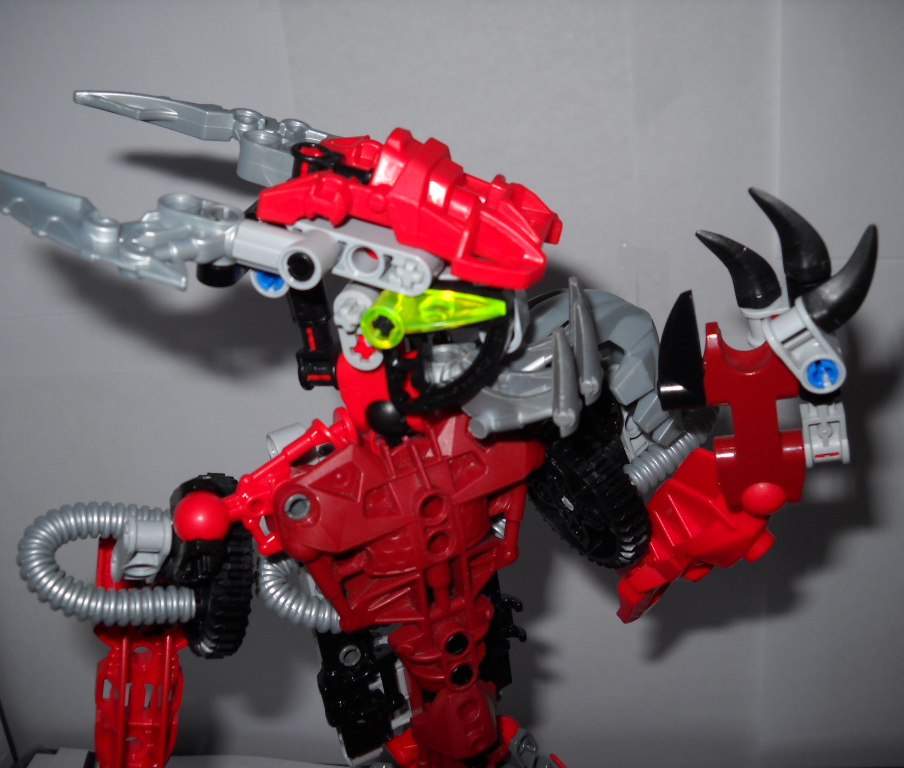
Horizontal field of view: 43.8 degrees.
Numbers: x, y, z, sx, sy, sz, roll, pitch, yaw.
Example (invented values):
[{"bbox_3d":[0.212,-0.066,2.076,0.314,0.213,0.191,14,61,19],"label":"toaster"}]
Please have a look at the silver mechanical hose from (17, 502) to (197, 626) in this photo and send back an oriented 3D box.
[{"bbox_3d":[-0.065,0.034,0.211,0.035,0.024,0.008,0,-19,0],"label":"silver mechanical hose"}]

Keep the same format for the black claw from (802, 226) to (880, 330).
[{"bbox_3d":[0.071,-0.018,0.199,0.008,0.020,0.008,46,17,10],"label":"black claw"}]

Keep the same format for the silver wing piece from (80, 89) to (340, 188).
[{"bbox_3d":[-0.050,-0.050,0.219,0.053,0.009,0.019,16,42,9],"label":"silver wing piece"}]

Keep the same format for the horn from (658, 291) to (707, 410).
[{"bbox_3d":[0.042,-0.006,0.203,0.009,0.022,0.009,4,7,0],"label":"horn"}]

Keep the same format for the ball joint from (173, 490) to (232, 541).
[{"bbox_3d":[-0.046,0.025,0.206,0.010,0.010,0.010,-2,13,0],"label":"ball joint"}]

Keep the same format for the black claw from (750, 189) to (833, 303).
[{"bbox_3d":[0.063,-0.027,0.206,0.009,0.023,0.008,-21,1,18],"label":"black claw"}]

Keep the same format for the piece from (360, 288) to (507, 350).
[{"bbox_3d":[-0.003,-0.012,0.193,0.025,0.008,0.008,-1,37,23],"label":"piece"}]

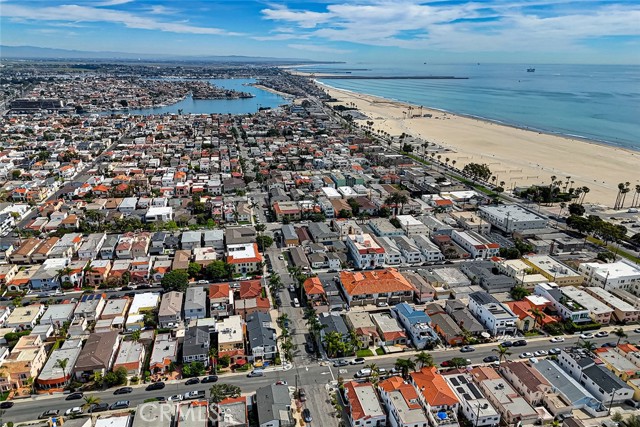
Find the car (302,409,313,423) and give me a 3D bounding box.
[{"bbox_3d":[-3.268,54.649,125.138,1.820,1.450,4.600,-3,19,-11],"label":"car"}]

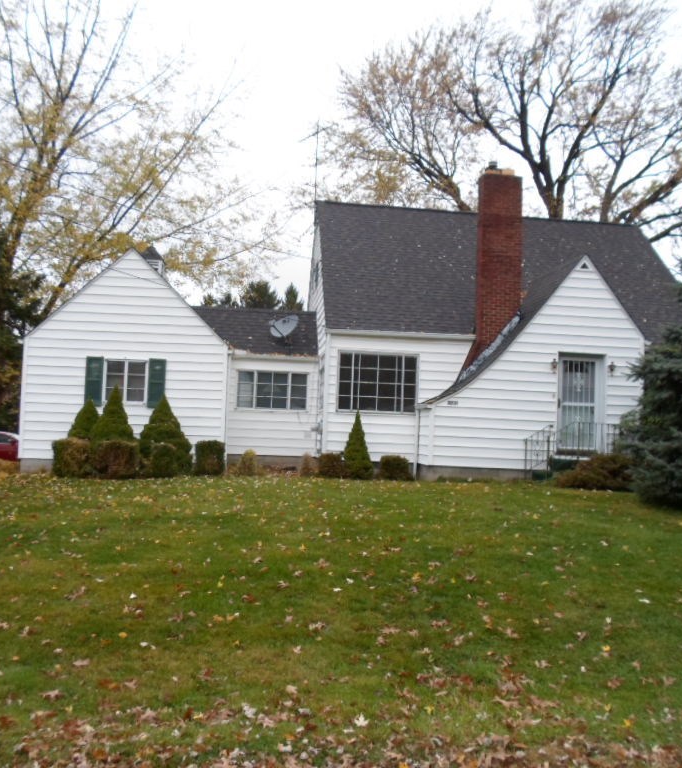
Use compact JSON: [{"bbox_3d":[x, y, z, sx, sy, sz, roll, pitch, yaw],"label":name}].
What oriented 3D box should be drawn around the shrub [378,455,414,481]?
[{"bbox_3d":[1.160,1.761,15.615,0.700,0.550,0.680,2,-3,-5],"label":"shrub"}]

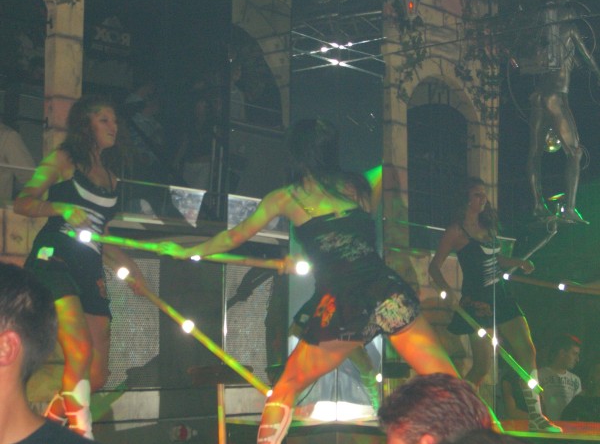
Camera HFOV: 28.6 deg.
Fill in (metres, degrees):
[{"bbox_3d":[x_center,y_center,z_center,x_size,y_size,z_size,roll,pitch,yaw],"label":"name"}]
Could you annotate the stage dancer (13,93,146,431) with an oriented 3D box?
[{"bbox_3d":[-0.941,0.237,5.120,0.600,1.600,0.700,-4,-7,34],"label":"stage dancer"}]

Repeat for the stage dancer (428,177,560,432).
[{"bbox_3d":[1.207,0.508,7.350,0.720,1.600,0.600,5,-8,-38],"label":"stage dancer"}]

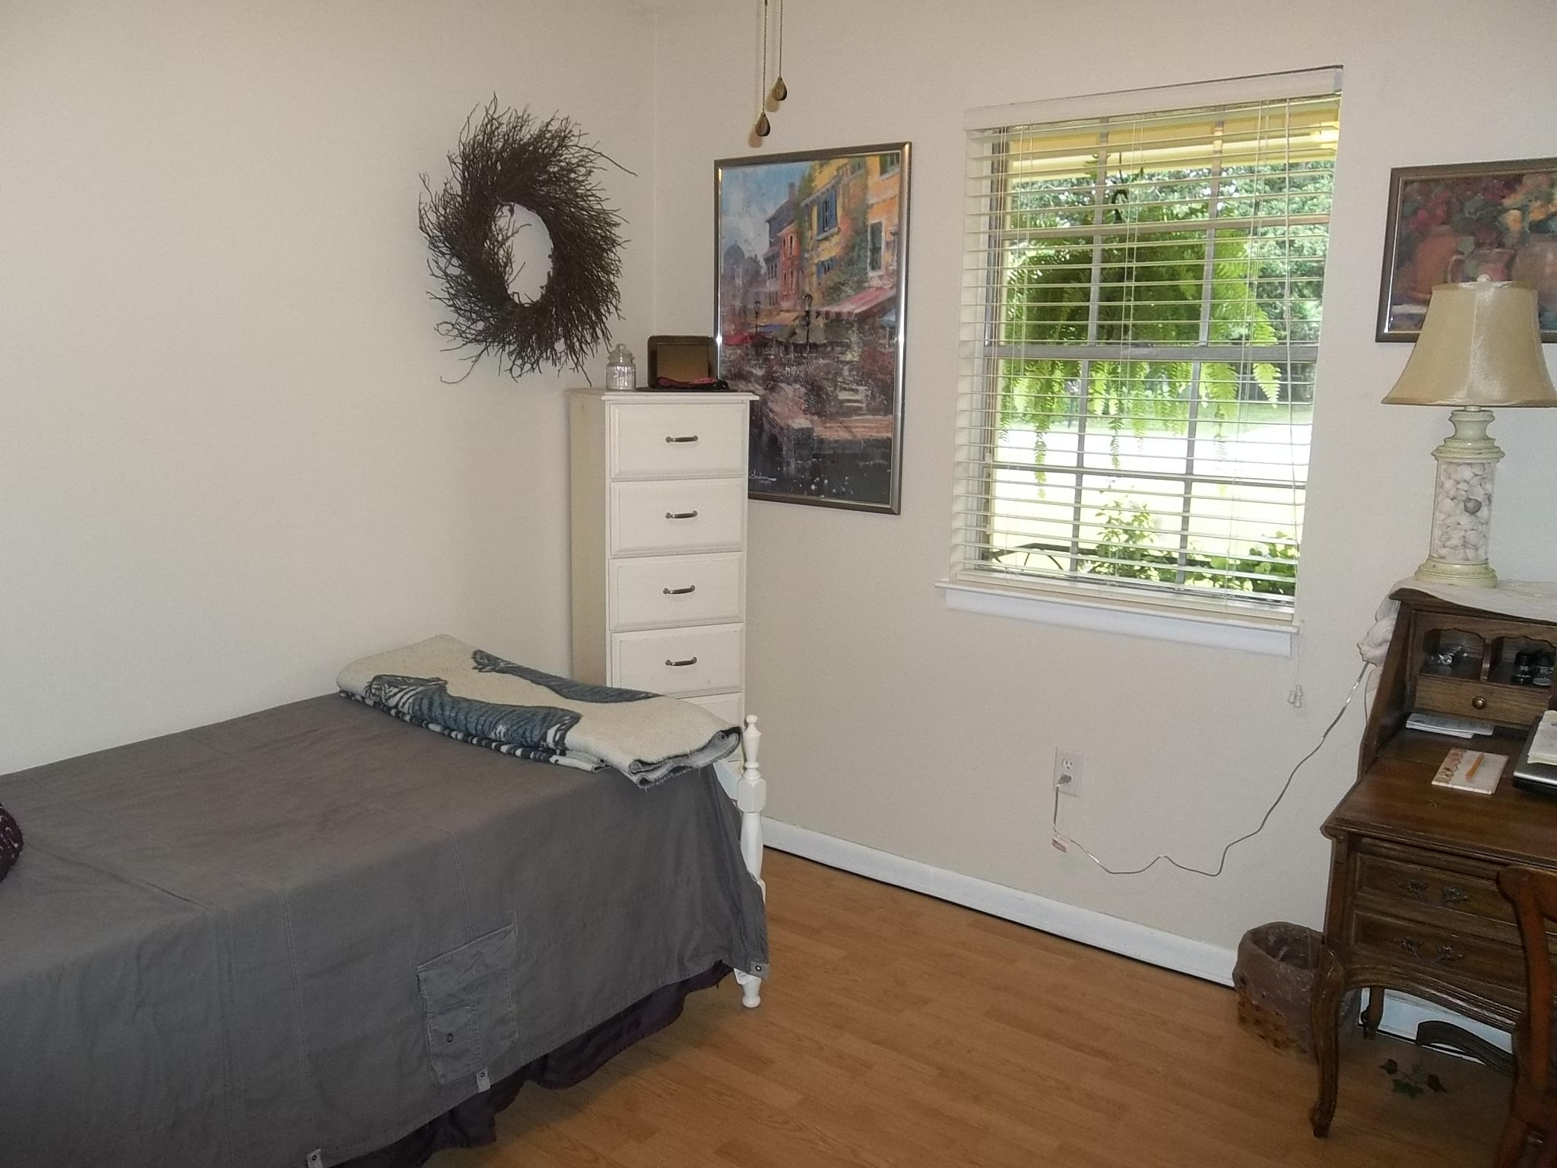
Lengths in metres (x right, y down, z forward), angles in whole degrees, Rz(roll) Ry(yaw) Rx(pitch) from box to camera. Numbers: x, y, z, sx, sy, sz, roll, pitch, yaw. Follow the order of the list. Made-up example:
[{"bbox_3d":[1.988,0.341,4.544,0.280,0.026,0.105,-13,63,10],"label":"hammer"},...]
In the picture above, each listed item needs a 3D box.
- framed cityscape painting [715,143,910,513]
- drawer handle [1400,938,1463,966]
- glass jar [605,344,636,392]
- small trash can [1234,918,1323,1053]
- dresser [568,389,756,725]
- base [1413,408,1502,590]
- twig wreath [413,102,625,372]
[{"bbox_3d":[0.067,-0.670,3.244,0.622,0.922,0.025,8,13,35],"label":"framed cityscape painting"},{"bbox_3d":[1.159,0.658,2.156,0.102,0.042,0.025,7,13,31],"label":"drawer handle"},{"bbox_3d":[-0.403,-0.551,3.105,0.078,0.118,0.078,1,11,0],"label":"glass jar"},{"bbox_3d":[1.124,0.876,2.625,0.230,0.210,0.230,8,13,35],"label":"small trash can"},{"bbox_3d":[-0.314,0.155,3.301,0.408,1.343,0.370,-4,12,-22],"label":"dresser"},{"bbox_3d":[1.268,-0.161,2.238,0.138,0.326,0.138,8,13,35],"label":"base"},{"bbox_3d":[-0.620,-0.859,3.059,0.120,0.650,0.660,8,13,35],"label":"twig wreath"}]

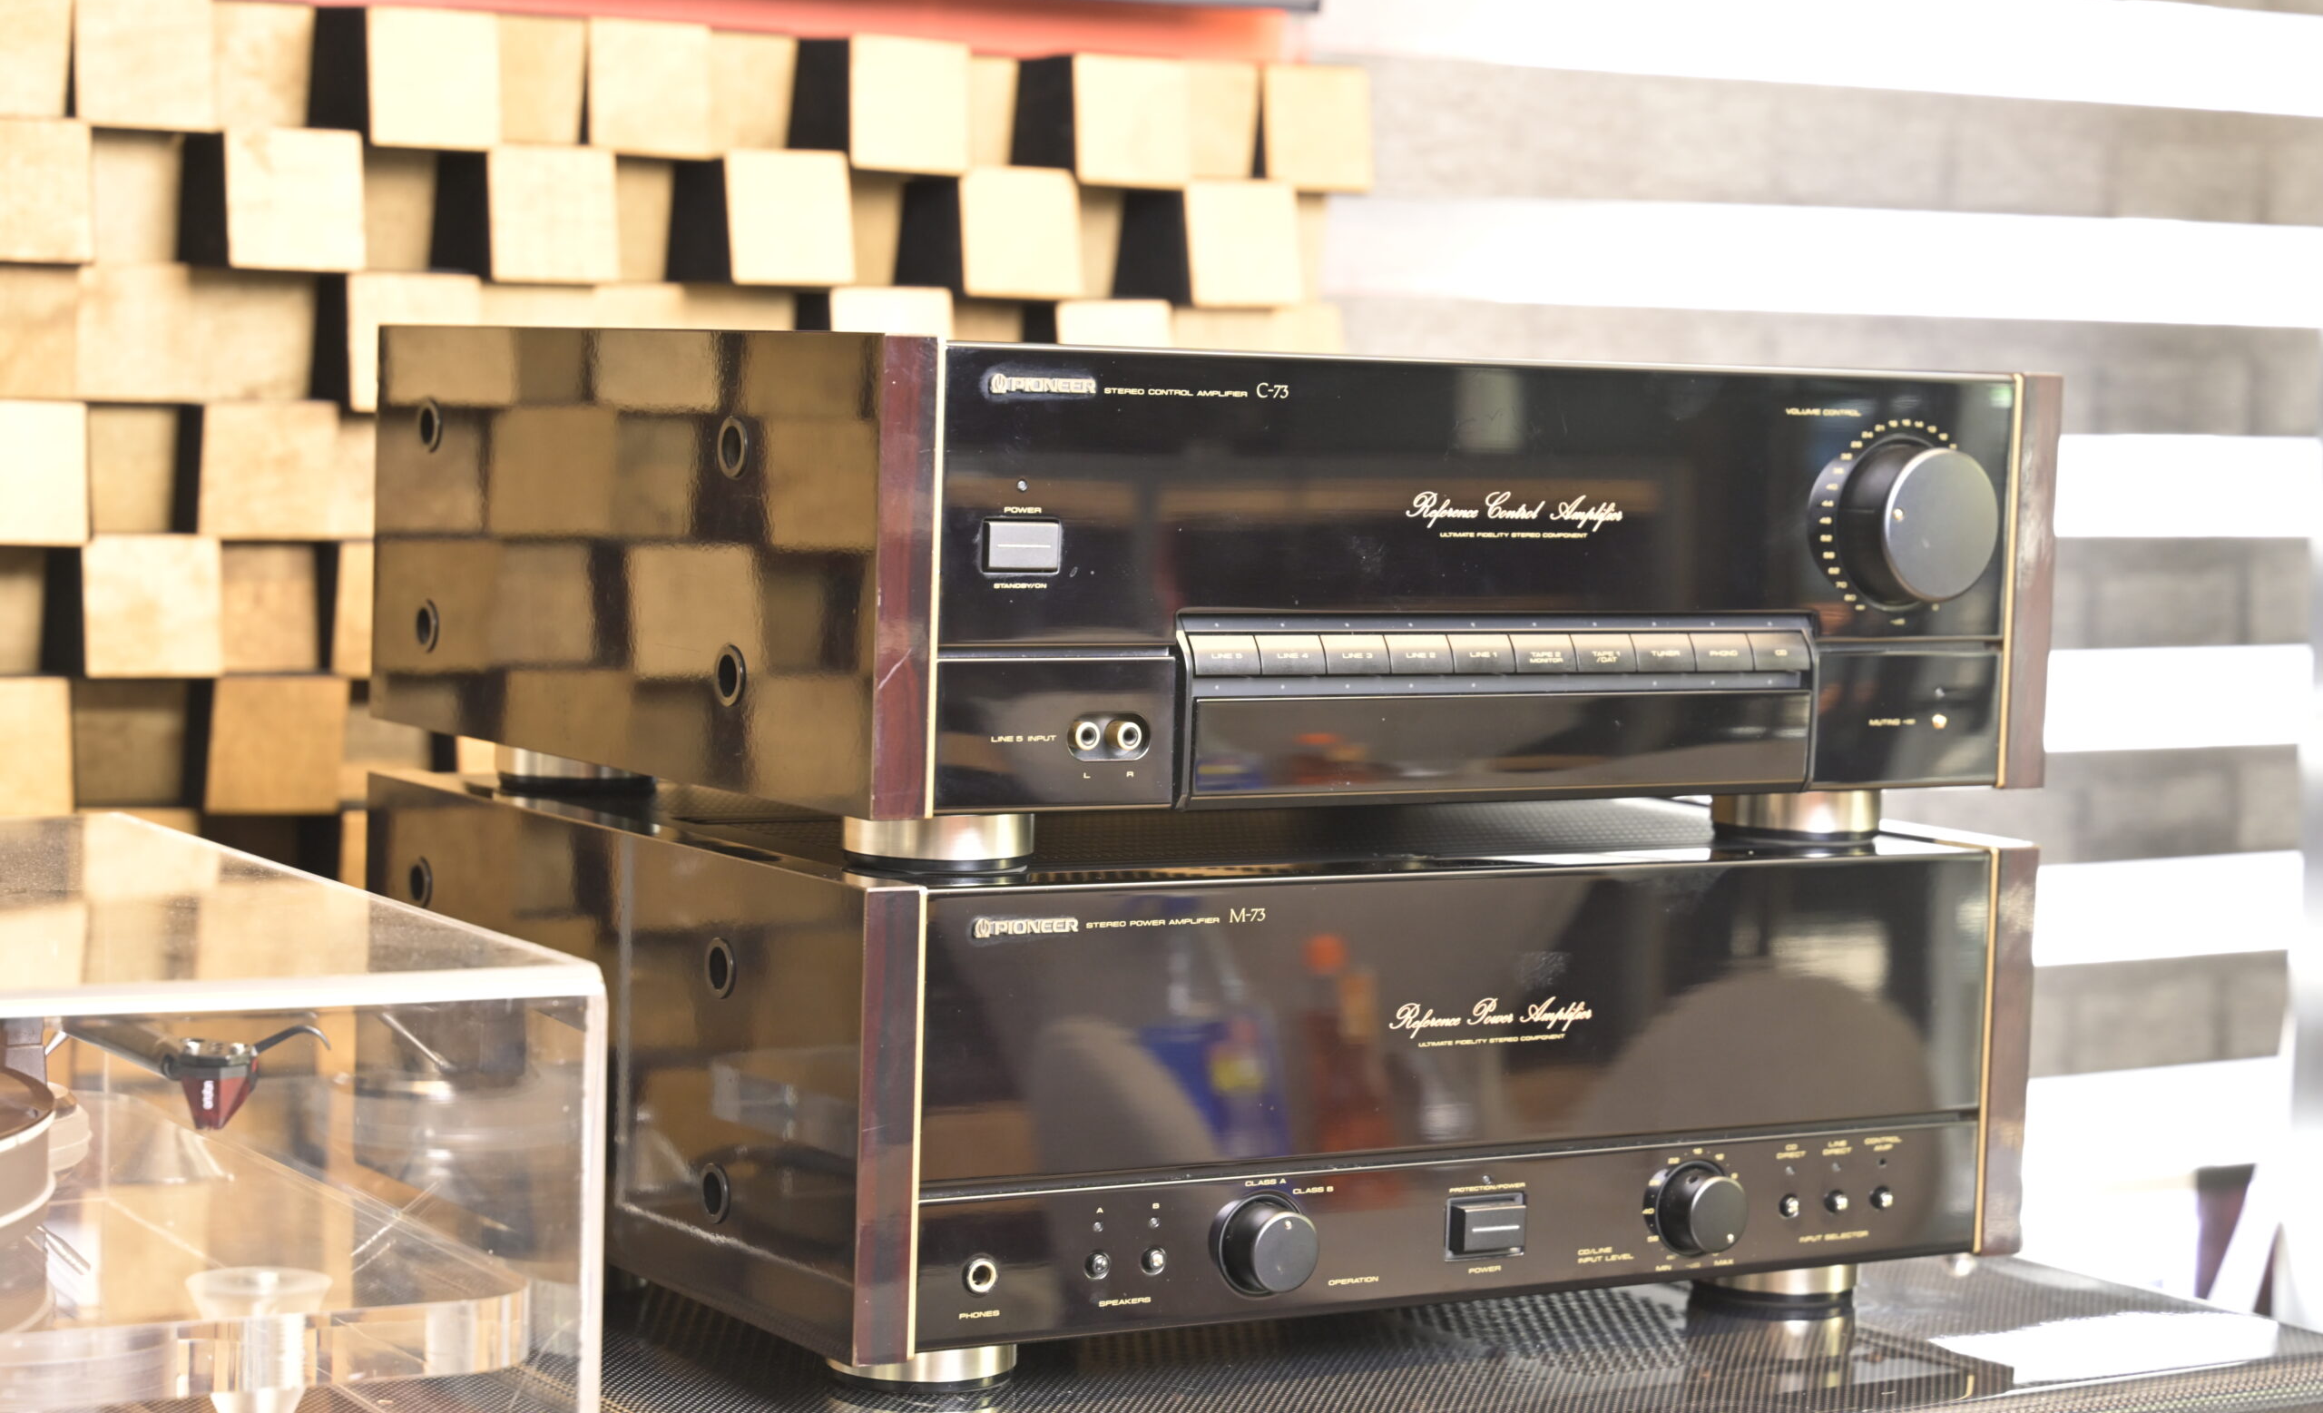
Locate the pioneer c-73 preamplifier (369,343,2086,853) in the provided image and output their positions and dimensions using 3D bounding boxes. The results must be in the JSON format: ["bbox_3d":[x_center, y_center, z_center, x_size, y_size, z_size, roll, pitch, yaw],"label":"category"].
[{"bbox_3d":[0.015,-0.044,1.545,0.457,0.160,0.417,-1,5,-32],"label":"pioneer c-73 preamplifier"}]

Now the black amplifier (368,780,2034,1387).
[{"bbox_3d":[0.007,0.117,1.561,0.457,0.160,0.412,-1,5,-32],"label":"black amplifier"}]

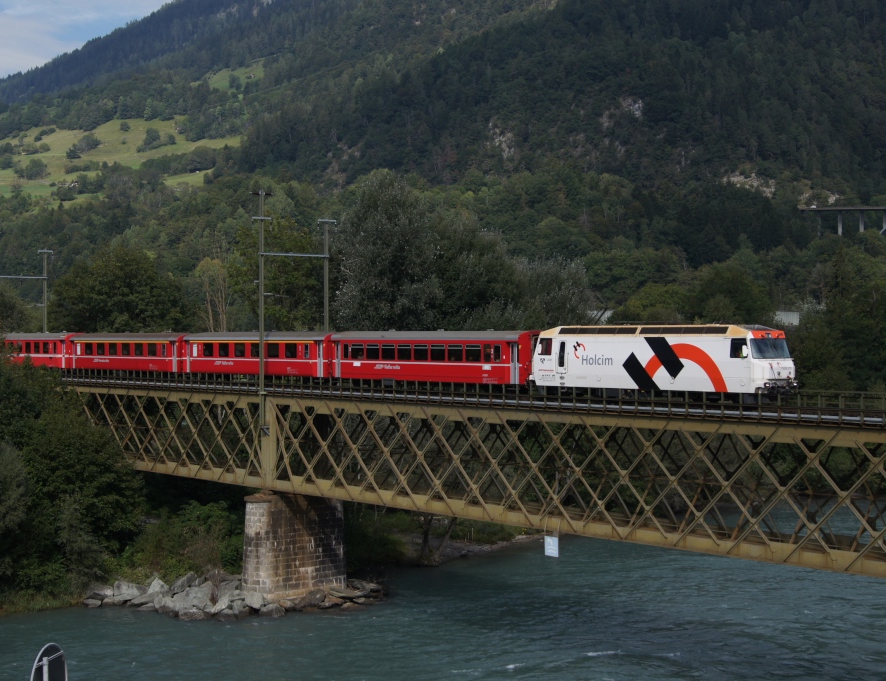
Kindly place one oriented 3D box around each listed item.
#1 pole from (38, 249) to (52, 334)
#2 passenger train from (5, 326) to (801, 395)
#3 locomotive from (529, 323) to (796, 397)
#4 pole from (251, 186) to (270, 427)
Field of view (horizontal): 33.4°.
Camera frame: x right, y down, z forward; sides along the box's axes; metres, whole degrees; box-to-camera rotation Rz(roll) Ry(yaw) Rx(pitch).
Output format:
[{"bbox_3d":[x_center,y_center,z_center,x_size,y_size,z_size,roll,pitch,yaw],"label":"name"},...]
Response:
[{"bbox_3d":[-36.167,-2.618,134.501,1.450,11.240,0.340,0,0,-40],"label":"pole"},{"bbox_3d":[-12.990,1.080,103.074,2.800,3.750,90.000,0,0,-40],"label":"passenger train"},{"bbox_3d":[10.894,1.080,74.815,2.800,3.750,15.700,0,0,-40],"label":"locomotive"},{"bbox_3d":[-11.965,-2.086,97.856,1.600,15.690,0.340,0,0,-40],"label":"pole"}]

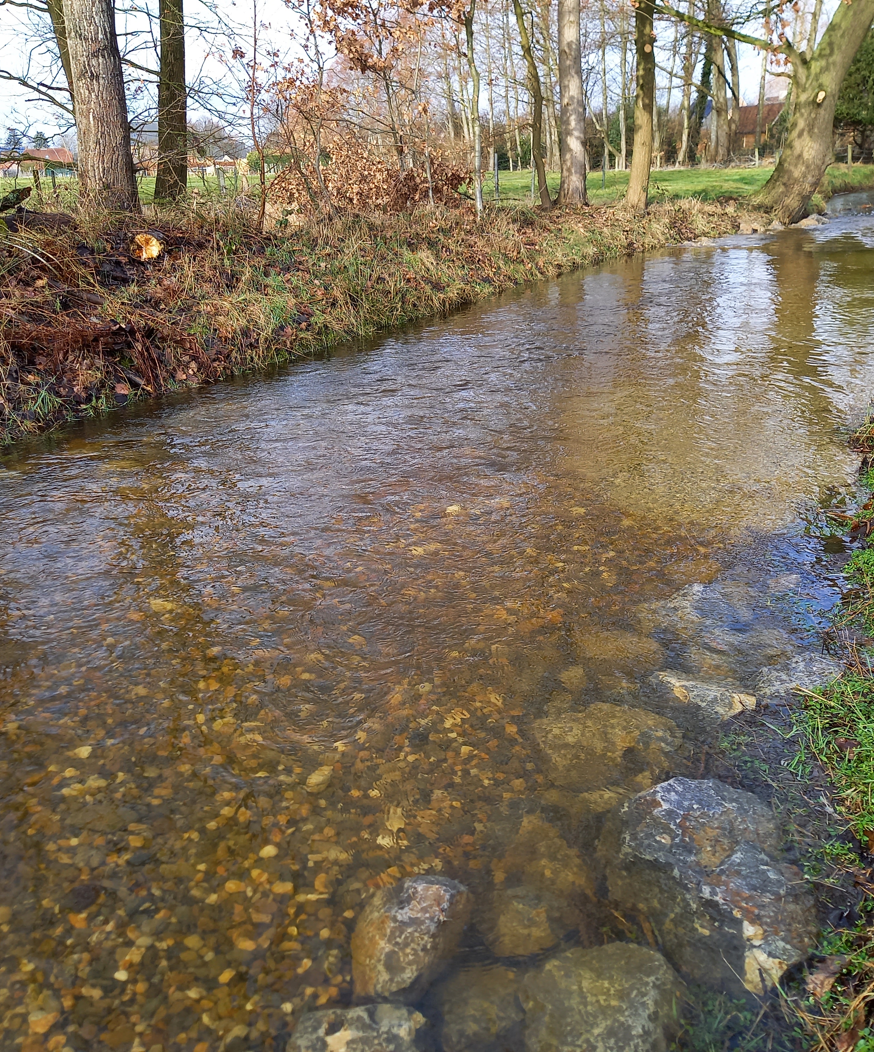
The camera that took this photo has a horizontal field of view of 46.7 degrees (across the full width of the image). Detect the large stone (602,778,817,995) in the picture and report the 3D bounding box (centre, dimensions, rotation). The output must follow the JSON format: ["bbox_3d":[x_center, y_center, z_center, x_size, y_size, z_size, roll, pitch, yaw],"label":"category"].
[{"bbox_3d":[0.607,0.827,2.312,0.350,0.260,0.460,-5,20,-11],"label":"large stone"}]

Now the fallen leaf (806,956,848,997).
[{"bbox_3d":[0.747,0.863,1.943,0.070,0.025,0.075,-13,13,5],"label":"fallen leaf"}]

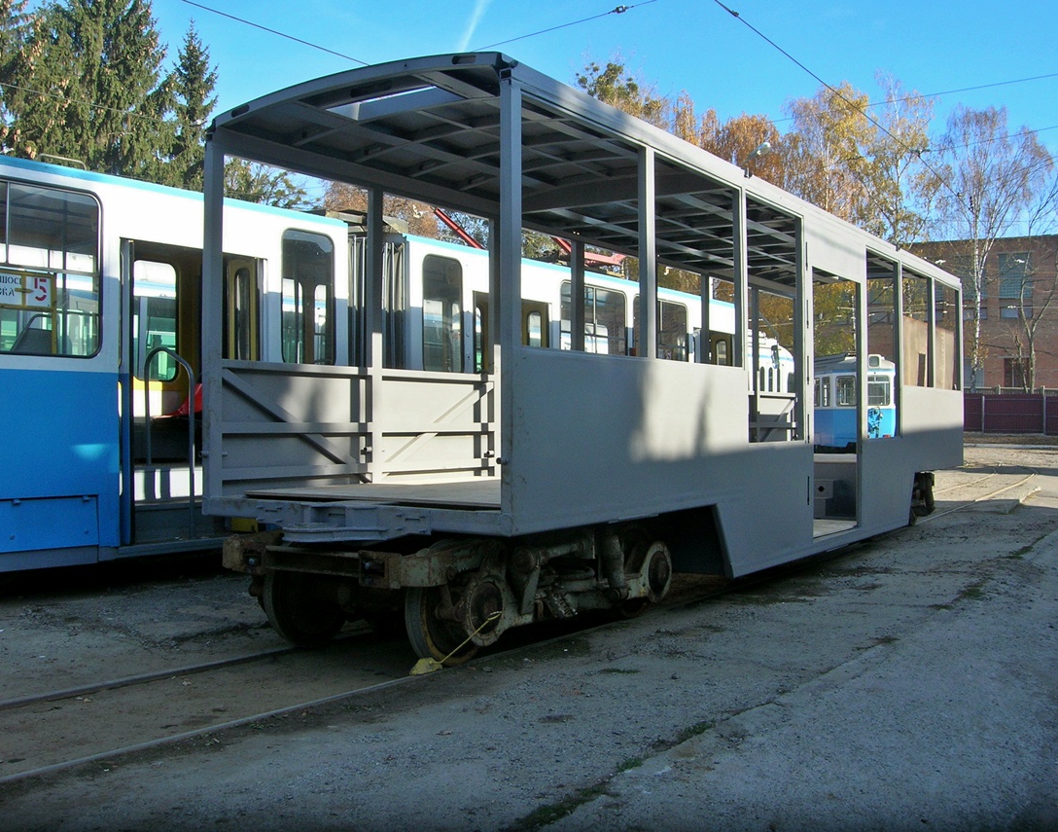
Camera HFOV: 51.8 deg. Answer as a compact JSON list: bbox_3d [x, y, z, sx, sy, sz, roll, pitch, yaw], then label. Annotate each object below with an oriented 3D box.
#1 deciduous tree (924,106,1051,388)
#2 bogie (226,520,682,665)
[{"bbox_3d":[25.700,-8.300,61.000,7.200,18.000,7.000,0,0,0],"label":"deciduous tree"},{"bbox_3d":[-0.416,1.032,7.288,1.800,0.820,2.950,0,0,34],"label":"bogie"}]

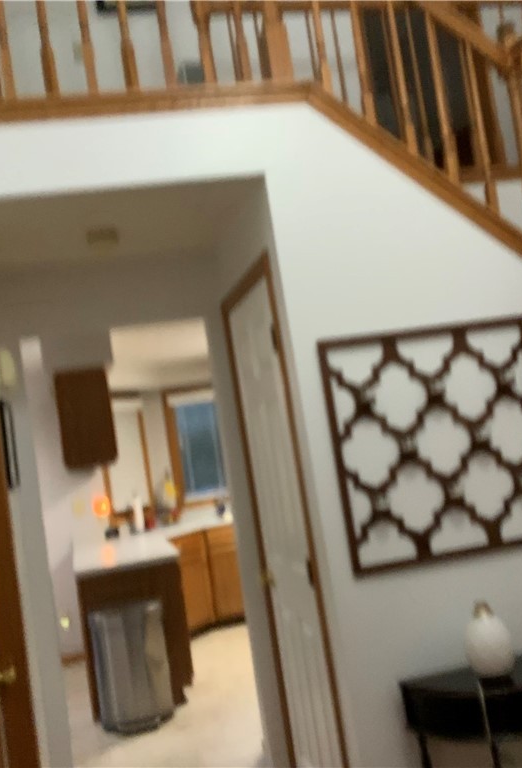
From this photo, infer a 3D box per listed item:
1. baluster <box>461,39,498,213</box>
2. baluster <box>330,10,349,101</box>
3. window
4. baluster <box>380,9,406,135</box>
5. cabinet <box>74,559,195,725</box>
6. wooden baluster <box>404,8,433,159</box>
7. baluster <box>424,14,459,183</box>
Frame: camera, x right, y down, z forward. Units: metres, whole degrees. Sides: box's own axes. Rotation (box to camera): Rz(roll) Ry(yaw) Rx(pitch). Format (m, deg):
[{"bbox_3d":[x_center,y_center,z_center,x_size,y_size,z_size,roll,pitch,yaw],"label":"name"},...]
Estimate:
[{"bbox_3d":[0.762,-0.898,2.985,0.034,0.620,0.034,-8,-4,-13],"label":"baluster"},{"bbox_3d":[0.397,-1.381,4.027,0.033,0.780,0.033,-8,-5,-13],"label":"baluster"},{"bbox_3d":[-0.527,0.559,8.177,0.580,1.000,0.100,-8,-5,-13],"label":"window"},{"bbox_3d":[0.643,-1.425,4.094,0.033,0.770,0.033,-8,-4,-13],"label":"baluster"},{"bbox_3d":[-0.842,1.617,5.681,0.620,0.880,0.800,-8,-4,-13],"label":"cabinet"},{"bbox_3d":[0.771,-1.428,4.122,0.033,0.790,0.033,-8,-4,-13],"label":"wooden baluster"},{"bbox_3d":[0.634,-0.986,2.999,0.033,0.655,0.033,-8,-5,-13],"label":"baluster"}]

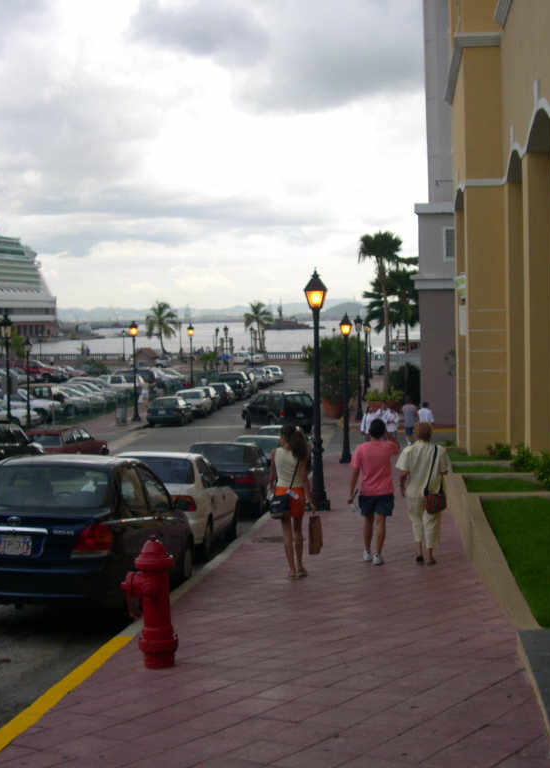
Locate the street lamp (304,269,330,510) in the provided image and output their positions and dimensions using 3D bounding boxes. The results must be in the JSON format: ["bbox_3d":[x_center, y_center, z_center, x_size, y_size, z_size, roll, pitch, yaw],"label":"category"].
[{"bbox_3d":[0.768,0.104,20.074,0.420,4.303,0.420,-1,3,6],"label":"street lamp"}]

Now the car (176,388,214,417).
[{"bbox_3d":[-4.397,1.140,63.501,1.690,1.400,4.300,-1,2,6],"label":"car"}]

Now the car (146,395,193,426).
[{"bbox_3d":[-5.131,1.378,56.654,1.670,1.380,4.200,-1,1,6],"label":"car"}]

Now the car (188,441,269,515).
[{"bbox_3d":[-0.891,1.763,22.115,1.690,1.350,4.500,-1,-1,6],"label":"car"}]

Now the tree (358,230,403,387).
[{"bbox_3d":[6.108,-3.640,63.740,2.700,9.800,2.700,-1,3,6],"label":"tree"}]

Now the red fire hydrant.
[{"bbox_3d":[-0.853,1.497,7.700,0.400,0.900,0.340,-1,3,7],"label":"red fire hydrant"}]

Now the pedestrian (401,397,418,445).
[{"bbox_3d":[4.648,1.280,38.854,0.500,1.720,0.360,-1,3,6],"label":"pedestrian"}]

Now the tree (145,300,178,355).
[{"bbox_3d":[-12.810,-6.149,128.000,3.700,6.500,3.700,-1,3,0],"label":"tree"}]

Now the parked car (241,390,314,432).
[{"bbox_3d":[0.080,1.174,47.967,1.780,1.700,4.600,-3,2,-22],"label":"parked car"}]

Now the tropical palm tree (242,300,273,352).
[{"bbox_3d":[-2.148,-7.129,149.788,4.000,8.000,4.000,-1,3,6],"label":"tropical palm tree"}]

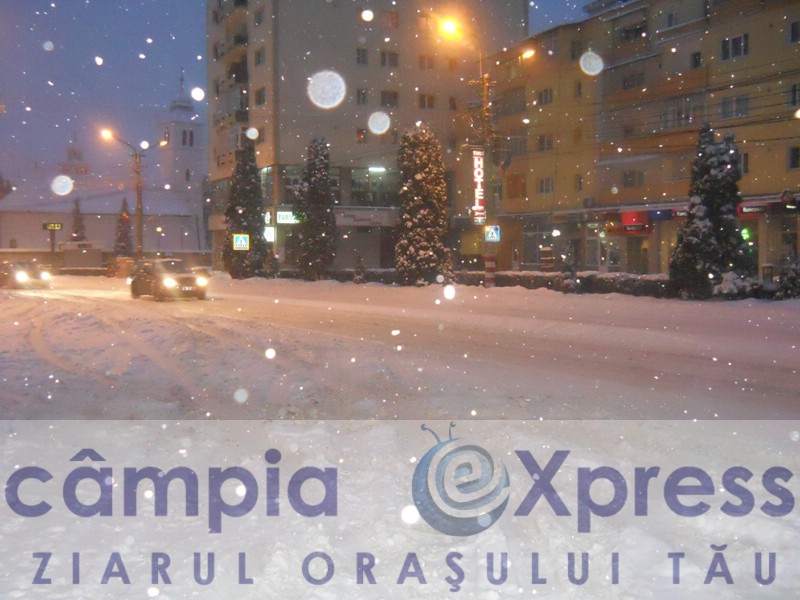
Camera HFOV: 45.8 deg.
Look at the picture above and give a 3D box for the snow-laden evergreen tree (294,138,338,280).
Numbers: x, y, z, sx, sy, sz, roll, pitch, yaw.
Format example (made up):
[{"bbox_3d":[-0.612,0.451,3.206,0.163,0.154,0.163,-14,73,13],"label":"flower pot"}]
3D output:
[{"bbox_3d":[-4.759,-5.129,54.000,2.430,8.150,2.430,0,3,0],"label":"snow-laden evergreen tree"}]

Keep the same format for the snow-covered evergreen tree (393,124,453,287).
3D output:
[{"bbox_3d":[1.141,-4.564,46.000,2.730,7.910,2.730,0,3,0],"label":"snow-covered evergreen tree"}]

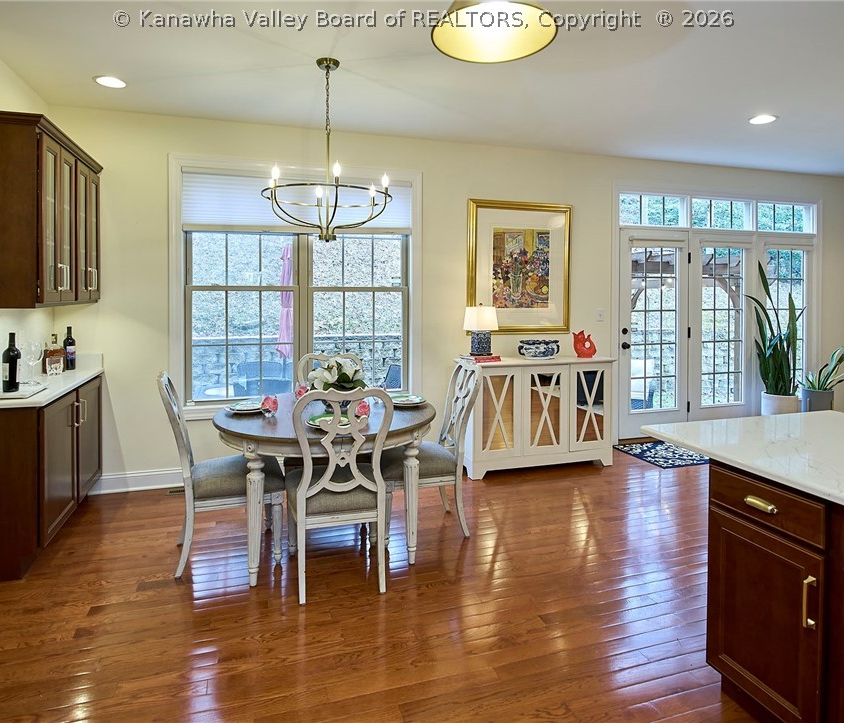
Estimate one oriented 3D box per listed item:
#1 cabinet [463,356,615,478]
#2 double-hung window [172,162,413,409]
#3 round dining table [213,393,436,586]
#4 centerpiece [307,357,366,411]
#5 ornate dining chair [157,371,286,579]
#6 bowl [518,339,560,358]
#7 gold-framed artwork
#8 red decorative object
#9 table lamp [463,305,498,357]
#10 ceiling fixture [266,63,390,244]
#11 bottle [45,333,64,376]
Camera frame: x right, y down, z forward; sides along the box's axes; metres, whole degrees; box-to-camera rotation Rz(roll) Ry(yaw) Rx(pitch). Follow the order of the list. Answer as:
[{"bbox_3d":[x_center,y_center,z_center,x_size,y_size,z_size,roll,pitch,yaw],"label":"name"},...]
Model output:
[{"bbox_3d":[0.927,0.432,4.333,1.327,0.879,0.464,-2,5,-18],"label":"cabinet"},{"bbox_3d":[-0.954,-0.605,4.084,1.840,1.840,0.120,-1,4,-18],"label":"double-hung window"},{"bbox_3d":[-0.556,0.676,3.050,1.230,0.765,1.230,0,5,0],"label":"round dining table"},{"bbox_3d":[-0.491,0.131,2.980,0.320,0.300,0.310,-1,4,-18],"label":"centerpiece"},{"bbox_3d":[-1.132,0.568,2.897,0.610,1.020,0.510,-2,5,-21],"label":"ornate dining chair"},{"bbox_3d":[1.011,-0.104,4.429,0.347,0.161,0.236,-2,5,-18],"label":"bowl"},{"bbox_3d":[0.916,-0.857,4.719,1.051,1.213,0.045,-2,5,-18],"label":"gold-framed artwork"},{"bbox_3d":[1.416,-0.147,4.440,0.200,0.240,0.120,-1,4,-18],"label":"red decorative object"},{"bbox_3d":[0.496,-0.263,4.284,0.230,0.430,0.230,-2,5,-25],"label":"table lamp"},{"bbox_3d":[-0.540,-1.200,2.928,0.735,1.055,0.700,-2,5,-18],"label":"ceiling fixture"},{"bbox_3d":[-2.521,-0.055,3.517,0.095,0.290,0.115,4,6,35],"label":"bottle"}]

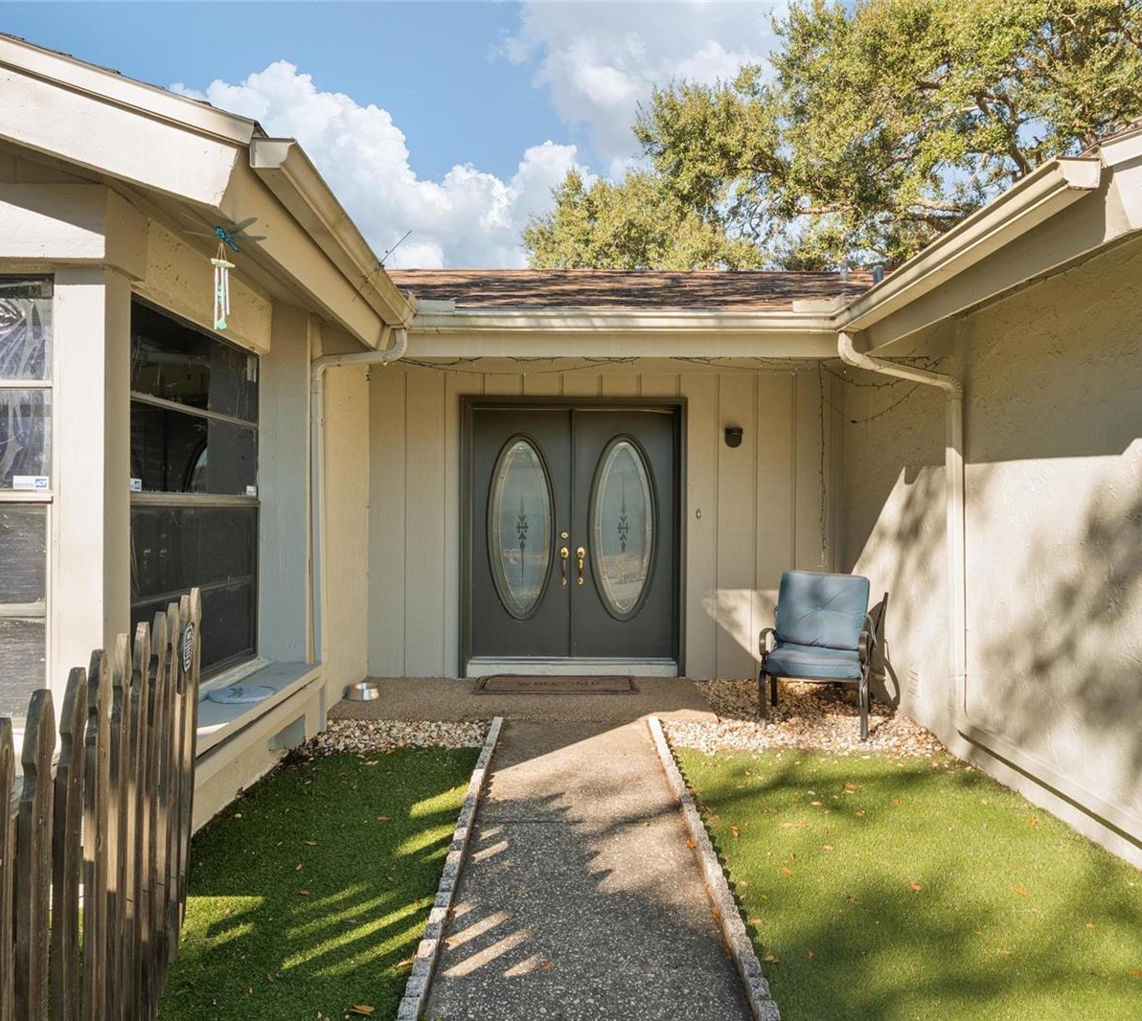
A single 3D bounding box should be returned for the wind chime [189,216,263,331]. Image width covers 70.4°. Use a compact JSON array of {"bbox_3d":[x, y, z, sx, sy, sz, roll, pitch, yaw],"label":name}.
[{"bbox_3d":[-1.300,-0.865,3.030,0.300,0.380,0.250,0,0,-9],"label":"wind chime"}]

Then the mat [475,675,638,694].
[{"bbox_3d":[-0.110,1.315,6.130,1.190,0.020,0.550,0,0,0],"label":"mat"}]

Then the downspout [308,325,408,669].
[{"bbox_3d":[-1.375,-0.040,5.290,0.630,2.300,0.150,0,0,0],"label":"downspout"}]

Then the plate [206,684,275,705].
[{"bbox_3d":[-1.790,0.985,4.390,0.360,0.030,0.360,0,0,0],"label":"plate"}]

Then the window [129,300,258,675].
[{"bbox_3d":[-2.075,-0.028,4.570,0.080,2.000,1.600,0,0,0],"label":"window"}]

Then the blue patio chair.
[{"bbox_3d":[1.600,0.905,5.270,0.630,0.930,0.720,0,0,22],"label":"blue patio chair"}]

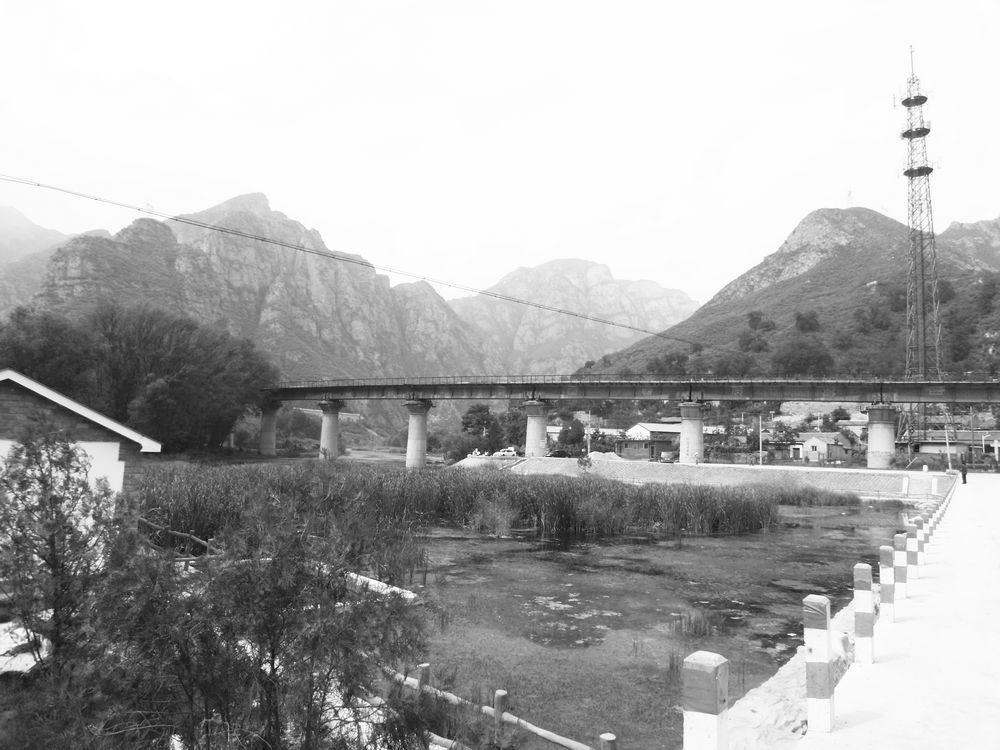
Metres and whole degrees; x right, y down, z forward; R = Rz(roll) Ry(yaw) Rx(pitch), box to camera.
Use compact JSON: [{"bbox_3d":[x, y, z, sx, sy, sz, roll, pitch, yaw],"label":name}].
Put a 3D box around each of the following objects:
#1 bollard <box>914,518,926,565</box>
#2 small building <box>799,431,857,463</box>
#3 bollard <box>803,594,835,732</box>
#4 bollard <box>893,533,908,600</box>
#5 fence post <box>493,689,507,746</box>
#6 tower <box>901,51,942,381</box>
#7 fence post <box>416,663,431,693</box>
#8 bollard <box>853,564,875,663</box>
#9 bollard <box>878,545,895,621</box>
[{"bbox_3d":[8.360,3.317,13.800,0.125,0.835,0.125,-2,-6,34],"label":"bollard"},{"bbox_3d":[52.171,11.434,110.202,8.000,4.600,6.000,-2,-6,30],"label":"small building"},{"bbox_3d":[2.026,1.823,4.425,0.125,0.835,0.125,-2,-6,34],"label":"bollard"},{"bbox_3d":[5.825,2.768,10.045,0.125,0.835,0.125,-2,-6,34],"label":"bollard"},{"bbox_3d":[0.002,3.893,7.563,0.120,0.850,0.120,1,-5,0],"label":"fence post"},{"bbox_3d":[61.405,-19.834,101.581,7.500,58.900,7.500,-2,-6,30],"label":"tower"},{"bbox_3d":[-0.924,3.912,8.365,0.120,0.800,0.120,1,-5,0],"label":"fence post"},{"bbox_3d":[3.292,2.155,6.297,0.125,0.835,0.125,-2,-6,34],"label":"bollard"},{"bbox_3d":[4.559,2.470,8.170,0.125,0.835,0.125,-2,-6,34],"label":"bollard"}]

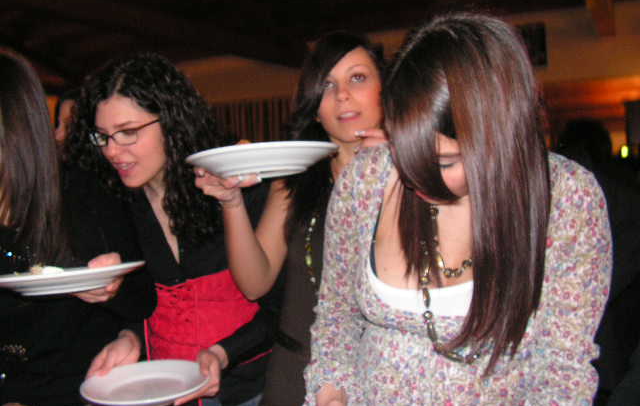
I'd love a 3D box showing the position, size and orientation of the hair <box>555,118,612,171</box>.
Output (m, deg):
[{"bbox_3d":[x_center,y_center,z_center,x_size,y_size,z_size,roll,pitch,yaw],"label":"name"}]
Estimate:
[{"bbox_3d":[1.033,-0.225,2.600,0.200,0.230,0.220,0,2,6],"label":"hair"}]

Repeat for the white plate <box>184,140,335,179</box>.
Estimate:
[{"bbox_3d":[-0.099,-0.072,1.159,0.267,0.031,0.267,-5,-3,0],"label":"white plate"}]

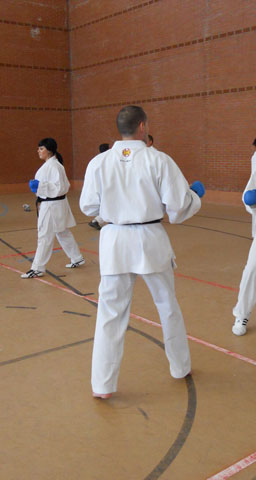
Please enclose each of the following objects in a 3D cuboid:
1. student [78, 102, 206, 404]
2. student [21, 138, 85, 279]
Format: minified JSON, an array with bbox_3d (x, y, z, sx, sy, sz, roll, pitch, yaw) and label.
[{"bbox_3d":[0.101,0.050,3.277,0.680,1.730,0.600,2,10,16],"label":"student"},{"bbox_3d":[-0.946,-0.426,6.369,0.760,1.640,0.520,-3,10,-14],"label":"student"}]

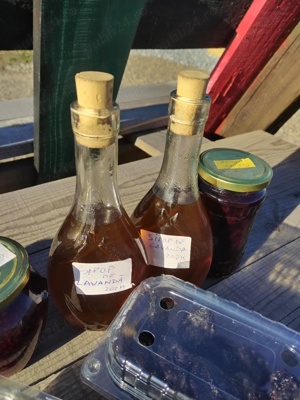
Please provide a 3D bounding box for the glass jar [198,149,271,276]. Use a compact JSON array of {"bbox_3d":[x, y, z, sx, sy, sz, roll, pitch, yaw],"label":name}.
[{"bbox_3d":[0.093,0.018,0.388,0.085,0.146,0.085,5,35,0],"label":"glass jar"}]

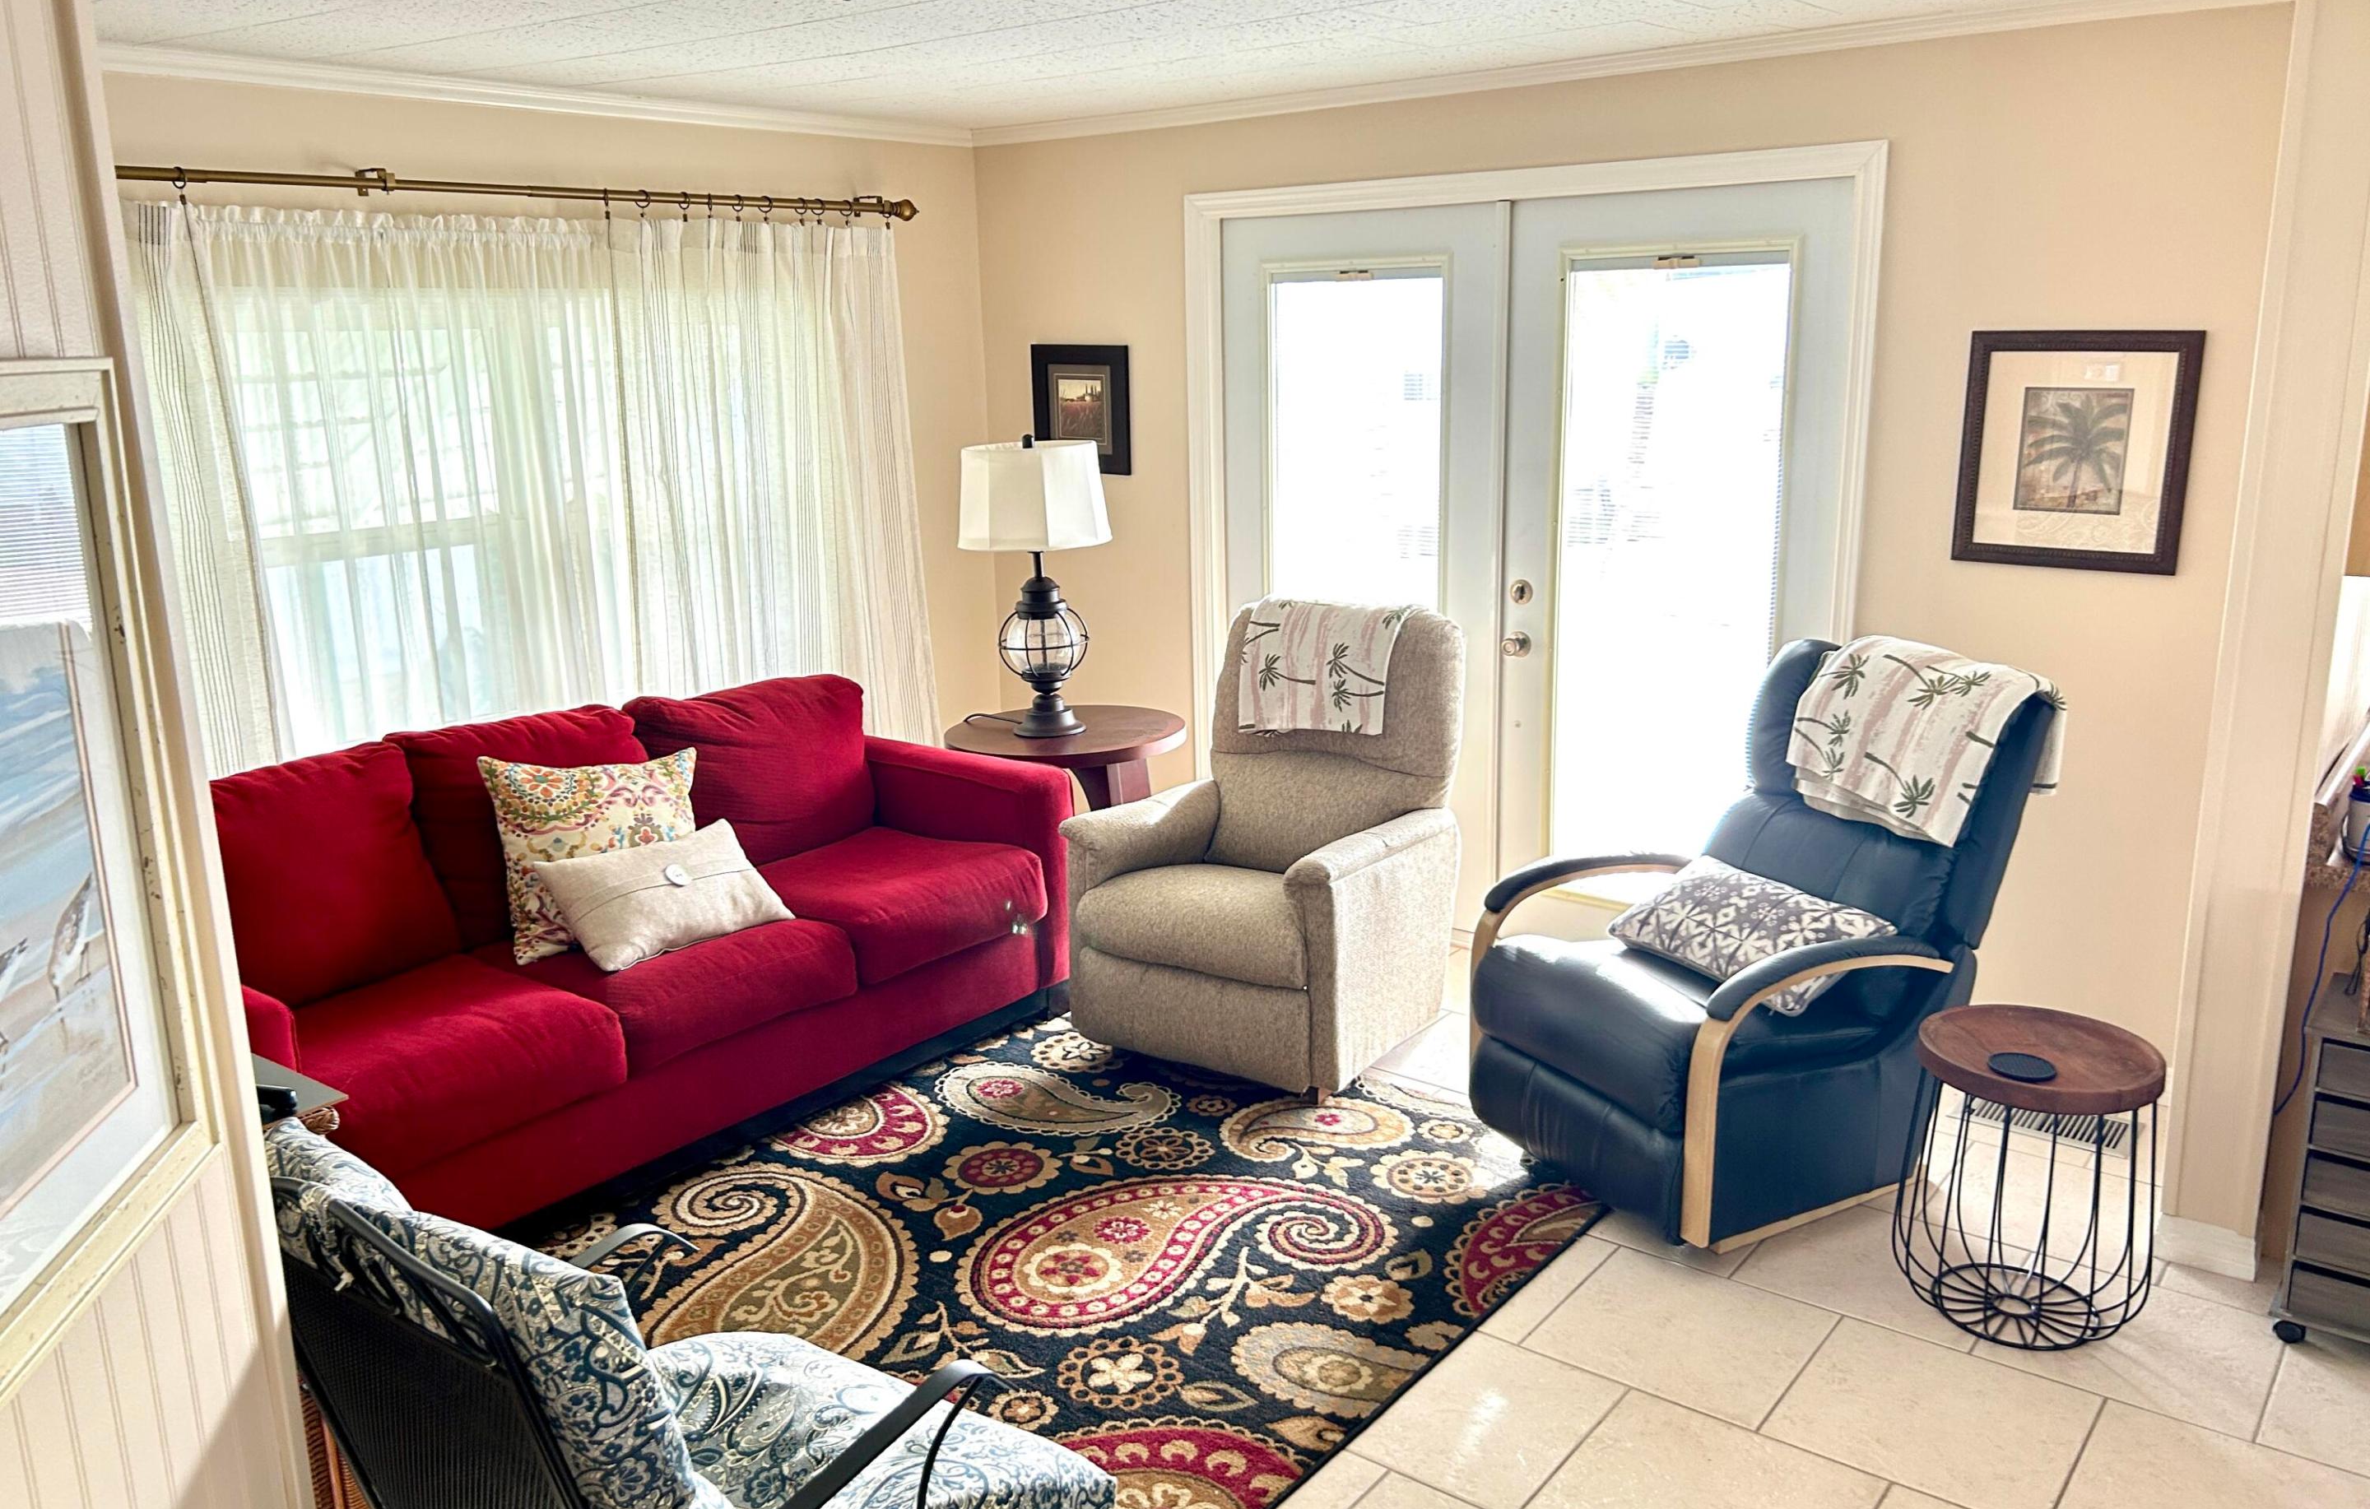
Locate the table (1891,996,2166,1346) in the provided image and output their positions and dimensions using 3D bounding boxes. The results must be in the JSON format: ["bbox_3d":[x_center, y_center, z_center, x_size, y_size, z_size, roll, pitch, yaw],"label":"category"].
[{"bbox_3d":[1.530,0.771,3.232,0.440,0.510,0.440,9,17,37],"label":"table"}]

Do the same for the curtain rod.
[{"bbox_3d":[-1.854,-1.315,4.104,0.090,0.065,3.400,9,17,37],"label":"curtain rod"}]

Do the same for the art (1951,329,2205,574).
[{"bbox_3d":[1.967,-0.671,3.942,0.465,0.515,0.025,9,17,37],"label":"art"}]

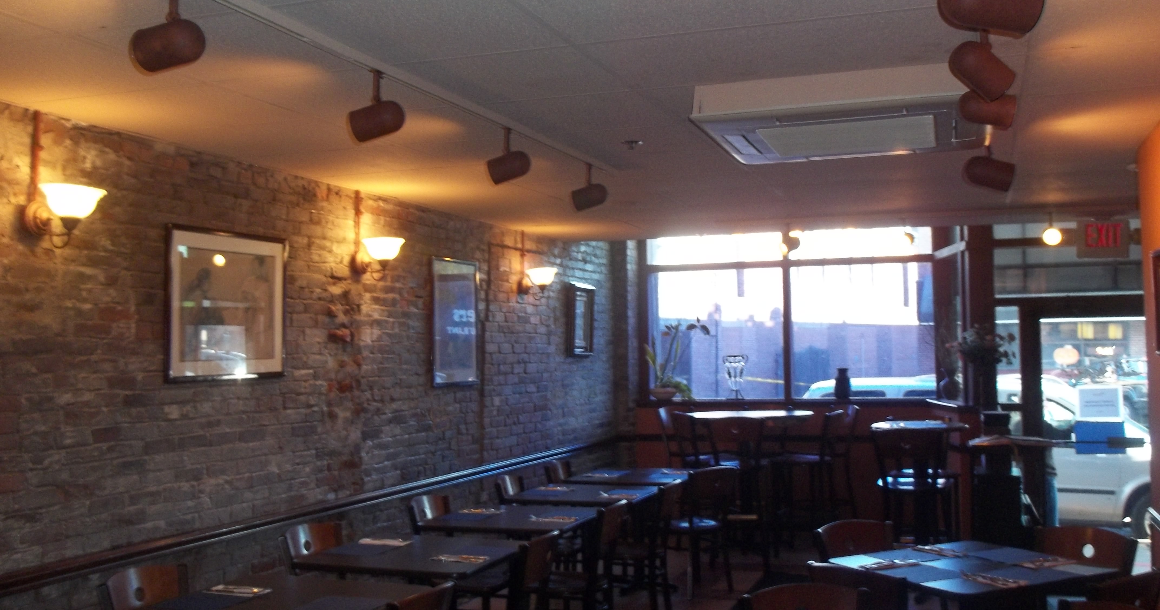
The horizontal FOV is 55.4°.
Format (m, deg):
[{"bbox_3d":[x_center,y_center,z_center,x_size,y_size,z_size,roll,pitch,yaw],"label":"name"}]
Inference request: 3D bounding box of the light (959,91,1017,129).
[{"bbox_3d":[1.256,-0.598,3.402,0.172,0.100,0.100,10,-1,8],"label":"light"}]

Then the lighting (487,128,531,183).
[{"bbox_3d":[-0.268,-0.564,4.168,0.155,0.215,0.100,-1,-3,13],"label":"lighting"}]

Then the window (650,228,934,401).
[{"bbox_3d":[1.801,0.100,9.724,2.500,1.480,0.100,-2,-3,20],"label":"window"}]

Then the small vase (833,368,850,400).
[{"bbox_3d":[2.285,0.683,9.630,0.135,0.275,0.135,-2,-3,20],"label":"small vase"}]

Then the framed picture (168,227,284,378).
[{"bbox_3d":[-1.526,0.000,4.835,0.030,0.640,0.820,-2,-3,20],"label":"framed picture"}]

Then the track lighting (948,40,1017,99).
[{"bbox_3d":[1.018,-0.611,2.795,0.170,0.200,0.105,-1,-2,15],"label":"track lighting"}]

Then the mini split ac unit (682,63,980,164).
[{"bbox_3d":[0.980,-0.665,3.970,0.950,0.120,0.960,-1,-2,20],"label":"mini split ac unit"}]

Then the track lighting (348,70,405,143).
[{"bbox_3d":[-0.622,-0.603,3.353,0.175,0.215,0.105,0,-2,4],"label":"track lighting"}]

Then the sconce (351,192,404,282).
[{"bbox_3d":[-1.060,-0.380,5.788,0.320,0.490,0.250,-2,-3,20],"label":"sconce"}]

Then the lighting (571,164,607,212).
[{"bbox_3d":[0.042,-0.535,5.074,0.175,0.215,0.105,-1,-2,10],"label":"lighting"}]

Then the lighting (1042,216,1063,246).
[{"bbox_3d":[2.942,-0.474,6.878,0.105,0.215,0.170,-1,-3,23],"label":"lighting"}]

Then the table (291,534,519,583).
[{"bbox_3d":[-0.694,1.424,4.665,0.800,0.745,0.660,-2,-3,20],"label":"table"}]

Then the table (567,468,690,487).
[{"bbox_3d":[0.347,1.530,7.469,0.760,0.750,0.770,-1,-2,20],"label":"table"}]

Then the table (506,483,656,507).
[{"bbox_3d":[0.077,1.517,6.689,0.750,0.760,0.780,-2,-3,20],"label":"table"}]

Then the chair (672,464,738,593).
[{"bbox_3d":[0.774,1.499,7.427,0.420,0.850,0.450,1,-3,-32],"label":"chair"}]

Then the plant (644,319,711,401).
[{"bbox_3d":[0.866,0.488,9.834,0.580,0.710,0.450,-2,-3,20],"label":"plant"}]

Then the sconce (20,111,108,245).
[{"bbox_3d":[-1.843,-0.461,3.958,0.310,0.490,0.235,-1,-2,20],"label":"sconce"}]

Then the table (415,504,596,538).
[{"bbox_3d":[-0.319,1.458,5.643,0.760,0.750,0.770,-1,-2,20],"label":"table"}]

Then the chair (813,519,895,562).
[{"bbox_3d":[1.309,1.354,4.548,0.430,0.830,0.500,1,-3,-31],"label":"chair"}]

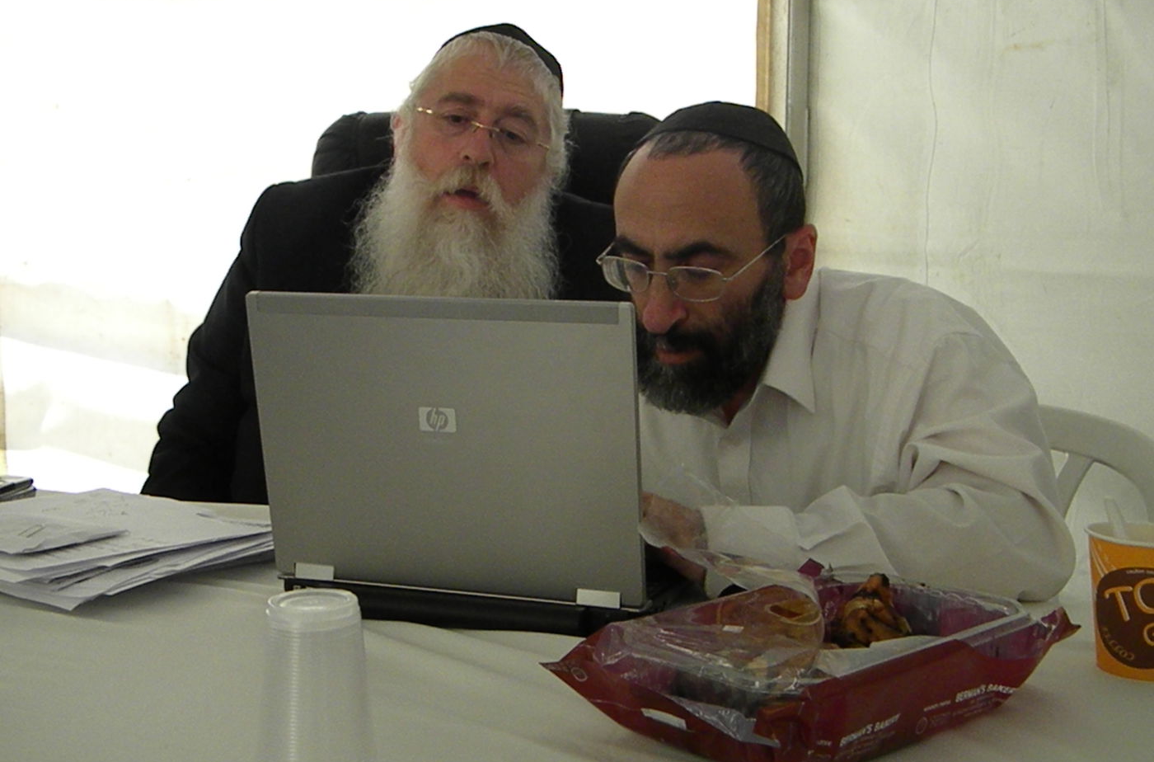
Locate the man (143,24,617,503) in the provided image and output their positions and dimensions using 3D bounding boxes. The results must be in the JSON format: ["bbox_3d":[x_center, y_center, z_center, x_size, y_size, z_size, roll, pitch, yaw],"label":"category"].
[{"bbox_3d":[-0.141,0.216,1.518,0.640,1.240,0.800,-1,7,-7],"label":"man"}]

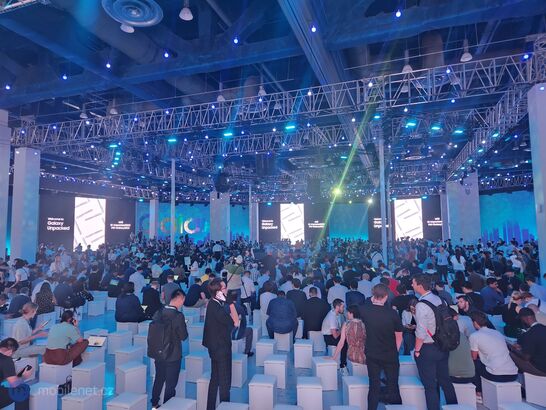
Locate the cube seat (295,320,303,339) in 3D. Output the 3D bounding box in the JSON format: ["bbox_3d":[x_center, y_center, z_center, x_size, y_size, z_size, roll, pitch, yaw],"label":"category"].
[{"bbox_3d":[0.563,3.037,8.979,0.341,0.425,0.340,-1,-5,7],"label":"cube seat"}]

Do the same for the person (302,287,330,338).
[{"bbox_3d":[0.947,2.527,8.253,0.580,1.315,0.780,-1,-5,3],"label":"person"}]

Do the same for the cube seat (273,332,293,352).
[{"bbox_3d":[0.238,2.886,7.824,0.330,0.419,0.330,-2,-5,19],"label":"cube seat"}]

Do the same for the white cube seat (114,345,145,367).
[{"bbox_3d":[-2.573,2.825,6.540,0.330,0.419,0.330,-2,-4,16],"label":"white cube seat"}]

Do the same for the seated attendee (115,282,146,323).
[{"bbox_3d":[-3.339,2.452,8.564,0.580,1.270,0.780,-1,-5,3],"label":"seated attendee"}]

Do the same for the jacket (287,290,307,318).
[{"bbox_3d":[0.571,2.344,8.636,0.540,0.680,0.420,-1,-4,5],"label":"jacket"}]

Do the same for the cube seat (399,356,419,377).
[{"bbox_3d":[2.189,2.777,6.006,0.341,0.425,0.340,-1,-5,1],"label":"cube seat"}]

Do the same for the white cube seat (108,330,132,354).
[{"bbox_3d":[-3.332,3.011,7.917,0.341,0.425,0.340,-3,-5,27],"label":"white cube seat"}]

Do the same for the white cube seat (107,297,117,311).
[{"bbox_3d":[-5.454,3.409,12.543,0.341,0.425,0.340,-2,-5,12],"label":"white cube seat"}]

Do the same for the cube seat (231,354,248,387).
[{"bbox_3d":[-0.633,2.836,6.216,0.341,0.425,0.340,-2,-5,10],"label":"cube seat"}]

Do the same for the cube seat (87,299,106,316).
[{"bbox_3d":[-5.320,3.129,10.963,0.310,0.385,0.310,-3,-5,25],"label":"cube seat"}]

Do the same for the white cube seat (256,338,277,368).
[{"bbox_3d":[-0.114,2.823,6.928,0.330,0.419,0.330,-2,-4,12],"label":"white cube seat"}]

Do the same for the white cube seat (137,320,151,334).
[{"bbox_3d":[-2.799,2.855,8.169,0.310,0.385,0.310,-2,-5,11],"label":"white cube seat"}]

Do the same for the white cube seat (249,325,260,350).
[{"bbox_3d":[-0.474,2.907,7.982,0.330,0.419,0.330,-1,-4,6],"label":"white cube seat"}]

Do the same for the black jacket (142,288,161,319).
[{"bbox_3d":[-2.884,2.357,8.685,0.500,0.680,0.380,-1,-4,6],"label":"black jacket"}]

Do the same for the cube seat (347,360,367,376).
[{"bbox_3d":[1.418,2.722,5.840,0.330,0.419,0.330,-1,-4,-2],"label":"cube seat"}]

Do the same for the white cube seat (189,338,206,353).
[{"bbox_3d":[-1.439,2.823,7.094,0.320,0.410,0.320,-1,-5,9],"label":"white cube seat"}]

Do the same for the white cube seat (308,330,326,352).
[{"bbox_3d":[0.931,2.845,7.689,0.320,0.410,0.320,-1,-5,-1],"label":"white cube seat"}]

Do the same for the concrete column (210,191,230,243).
[{"bbox_3d":[-4.769,1.908,32.958,1.350,6.490,1.350,-2,-5,15],"label":"concrete column"}]

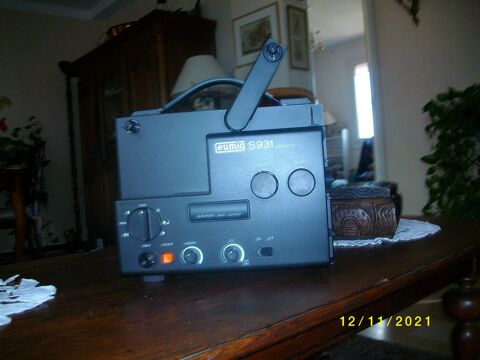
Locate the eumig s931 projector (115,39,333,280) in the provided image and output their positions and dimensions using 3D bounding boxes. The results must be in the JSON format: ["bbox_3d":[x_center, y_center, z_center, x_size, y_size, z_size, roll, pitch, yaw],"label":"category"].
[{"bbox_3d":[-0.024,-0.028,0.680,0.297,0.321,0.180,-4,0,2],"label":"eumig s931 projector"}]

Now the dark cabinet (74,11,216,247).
[{"bbox_3d":[-0.925,-0.310,4.299,0.564,2.000,1.729,-4,0,-41],"label":"dark cabinet"}]

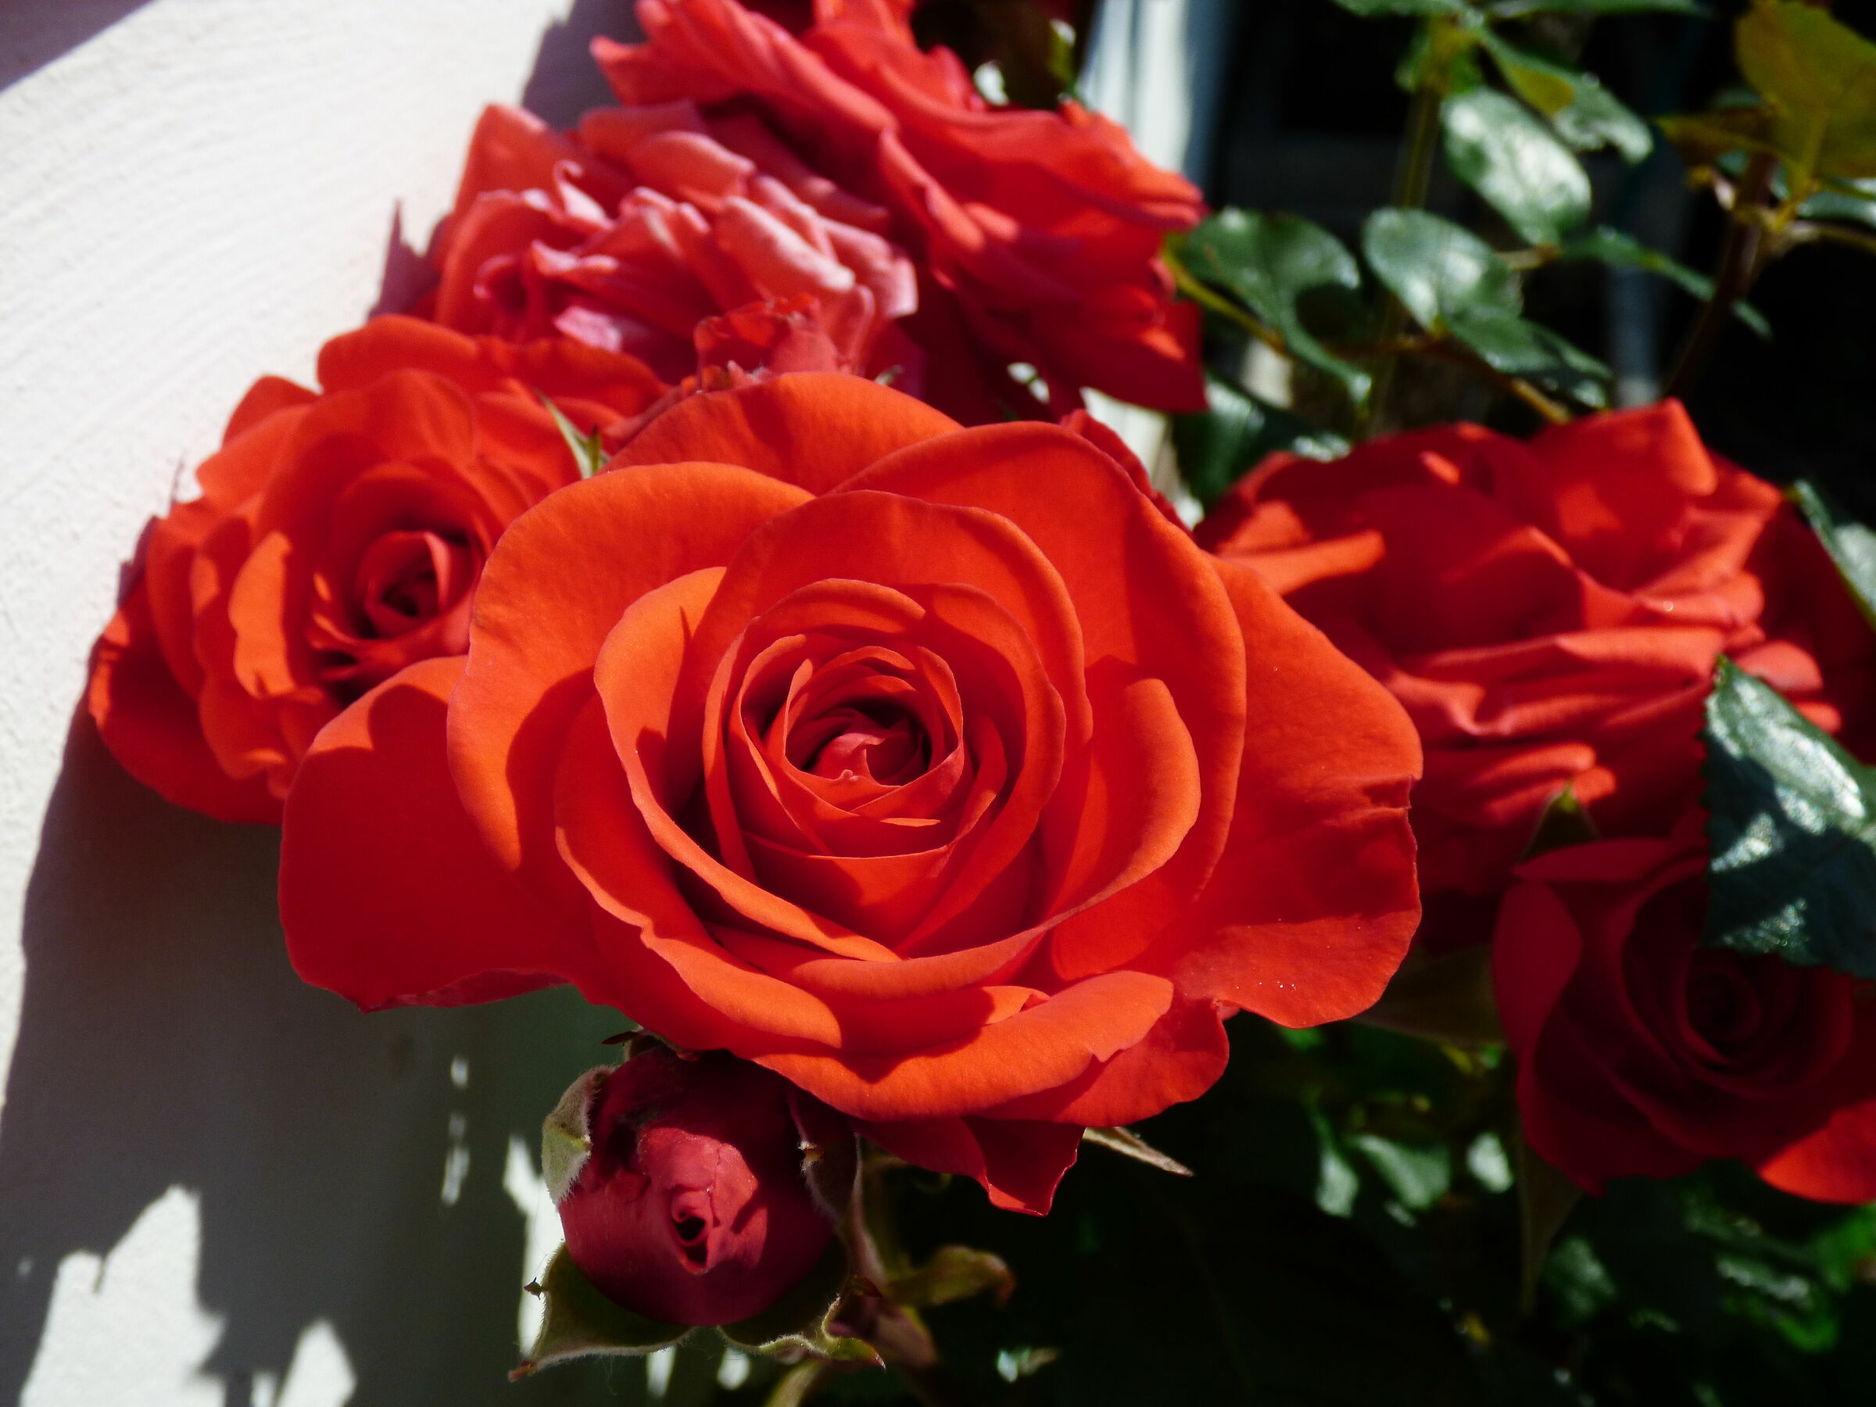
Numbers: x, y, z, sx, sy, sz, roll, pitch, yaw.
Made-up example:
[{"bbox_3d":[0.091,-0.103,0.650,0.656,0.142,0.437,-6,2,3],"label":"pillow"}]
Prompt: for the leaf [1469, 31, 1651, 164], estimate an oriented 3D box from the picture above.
[{"bbox_3d":[0.122,-0.119,0.352,0.021,0.009,0.037,-28,60,-36],"label":"leaf"}]

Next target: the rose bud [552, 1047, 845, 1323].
[{"bbox_3d":[-0.026,0.053,0.197,0.031,0.031,0.035,2,-6,-6],"label":"rose bud"}]

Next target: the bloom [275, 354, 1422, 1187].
[{"bbox_3d":[-0.009,0.009,0.175,0.108,0.048,0.082,0,62,2],"label":"bloom"}]

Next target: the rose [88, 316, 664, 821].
[{"bbox_3d":[-0.086,-0.020,0.272,0.087,0.077,0.055,-3,-2,-17],"label":"rose"}]

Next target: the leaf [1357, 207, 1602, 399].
[{"bbox_3d":[0.104,-0.075,0.340,0.048,0.012,0.029,36,51,12],"label":"leaf"}]

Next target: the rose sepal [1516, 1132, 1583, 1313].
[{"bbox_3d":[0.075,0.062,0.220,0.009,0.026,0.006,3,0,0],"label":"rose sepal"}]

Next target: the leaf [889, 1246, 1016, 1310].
[{"bbox_3d":[0.002,0.068,0.212,0.014,0.005,0.008,-12,58,21],"label":"leaf"}]

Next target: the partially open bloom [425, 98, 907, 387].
[{"bbox_3d":[-0.044,-0.077,0.305,0.083,0.056,0.055,4,-21,2],"label":"partially open bloom"}]

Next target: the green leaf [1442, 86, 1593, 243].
[{"bbox_3d":[0.136,-0.127,0.420,0.027,0.007,0.046,-27,71,-17],"label":"green leaf"}]

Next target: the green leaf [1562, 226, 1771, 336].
[{"bbox_3d":[0.144,-0.084,0.355,0.040,0.007,0.025,31,32,30],"label":"green leaf"}]

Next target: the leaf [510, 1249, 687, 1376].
[{"bbox_3d":[-0.039,0.070,0.205,0.022,0.016,0.006,-39,-10,-6],"label":"leaf"}]

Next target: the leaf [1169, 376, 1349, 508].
[{"bbox_3d":[0.066,-0.054,0.370,0.044,0.010,0.028,28,60,13],"label":"leaf"}]

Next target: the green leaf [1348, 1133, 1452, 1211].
[{"bbox_3d":[0.101,0.102,0.390,0.019,0.006,0.016,32,49,32],"label":"green leaf"}]

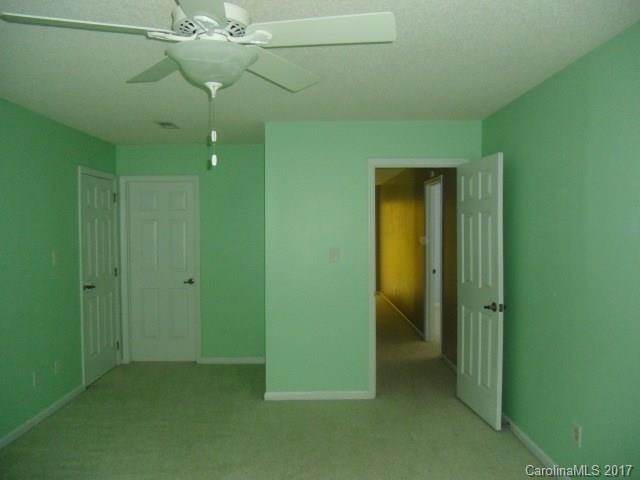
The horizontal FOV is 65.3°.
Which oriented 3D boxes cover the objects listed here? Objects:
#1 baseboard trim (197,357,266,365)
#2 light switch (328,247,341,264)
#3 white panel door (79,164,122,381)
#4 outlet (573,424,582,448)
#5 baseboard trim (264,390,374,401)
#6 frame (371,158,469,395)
[{"bbox_3d":[-0.934,1.345,5.574,0.800,0.078,0.018,0,2,0],"label":"baseboard trim"},{"bbox_3d":[0.128,0.141,4.378,0.086,0.125,0.012,0,2,0],"label":"light switch"},{"bbox_3d":[-2.280,0.353,5.112,0.110,2.104,0.873,0,2,0],"label":"white panel door"},{"bbox_3d":[1.435,1.103,2.801,0.012,0.124,0.082,0,2,0],"label":"outlet"},{"bbox_3d":[-0.020,1.371,4.407,0.920,0.076,0.018,0,2,0],"label":"baseboard trim"},{"bbox_3d":[0.864,0.350,4.440,0.860,2.104,0.125,0,2,0],"label":"frame"}]

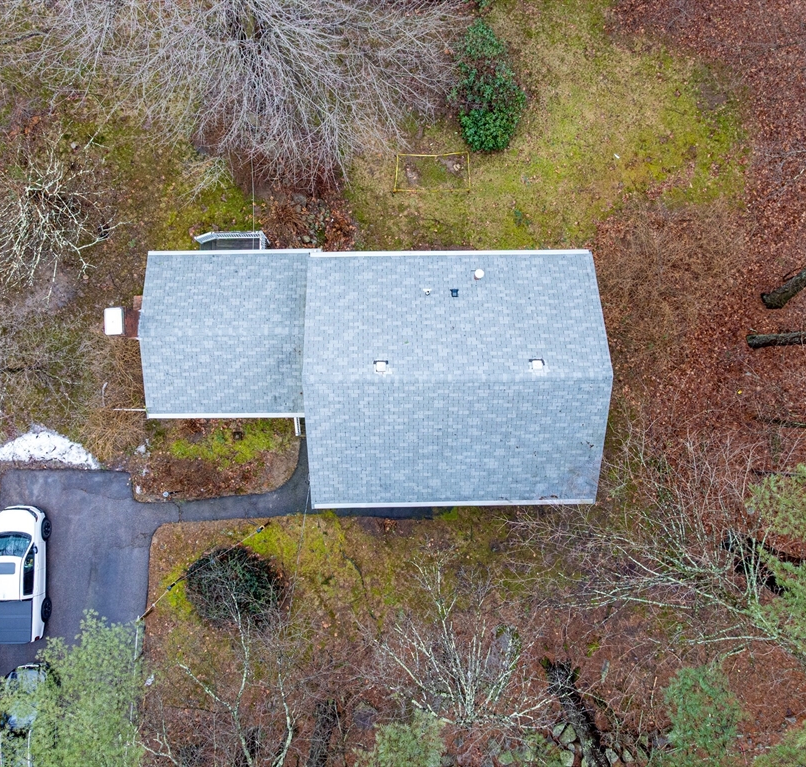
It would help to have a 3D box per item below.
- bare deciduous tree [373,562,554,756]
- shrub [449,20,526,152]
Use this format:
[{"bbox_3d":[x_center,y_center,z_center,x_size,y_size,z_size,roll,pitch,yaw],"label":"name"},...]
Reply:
[{"bbox_3d":[2.100,9.600,25.650,6.100,5.900,6.000,0,90,0],"label":"bare deciduous tree"},{"bbox_3d":[3.150,-11.100,27.100,2.900,3.000,3.900,0,90,0],"label":"shrub"}]

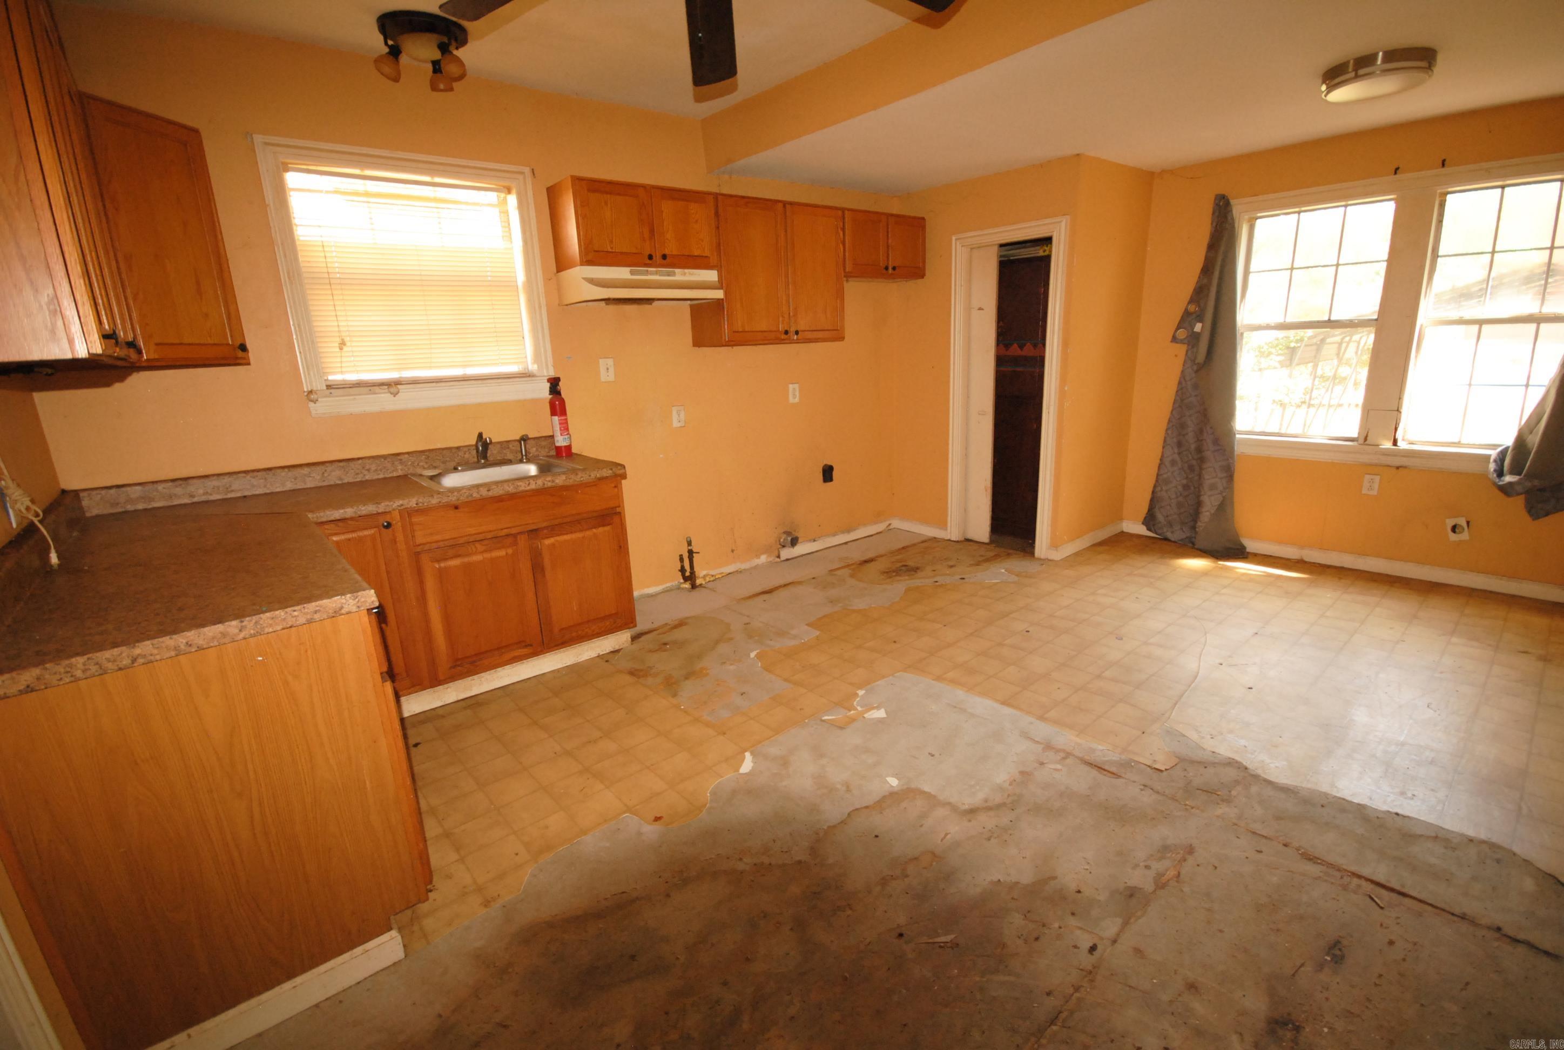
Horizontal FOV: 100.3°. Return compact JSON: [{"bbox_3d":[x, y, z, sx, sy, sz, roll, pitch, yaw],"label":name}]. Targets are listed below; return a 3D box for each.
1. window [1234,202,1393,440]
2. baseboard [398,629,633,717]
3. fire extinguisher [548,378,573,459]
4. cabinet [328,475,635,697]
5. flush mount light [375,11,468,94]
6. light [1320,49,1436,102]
[{"bbox_3d":[3.081,-1.172,3.904,0.100,1.320,0.700,-14,18,-39],"label":"window"},{"bbox_3d":[-1.202,0.656,2.948,1.100,0.100,0.020,-14,18,-39],"label":"baseboard"},{"bbox_3d":[-1.155,-0.557,3.411,0.090,0.390,0.095,-14,18,-39],"label":"fire extinguisher"},{"bbox_3d":[-1.378,0.213,2.986,1.190,0.755,0.610,-14,18,-39],"label":"cabinet"},{"bbox_3d":[-1.364,-1.800,2.521,0.315,0.185,0.315,-14,18,-39],"label":"flush mount light"},{"bbox_3d":[2.423,-1.826,2.663,0.350,0.085,0.350,-14,18,-39],"label":"light"}]

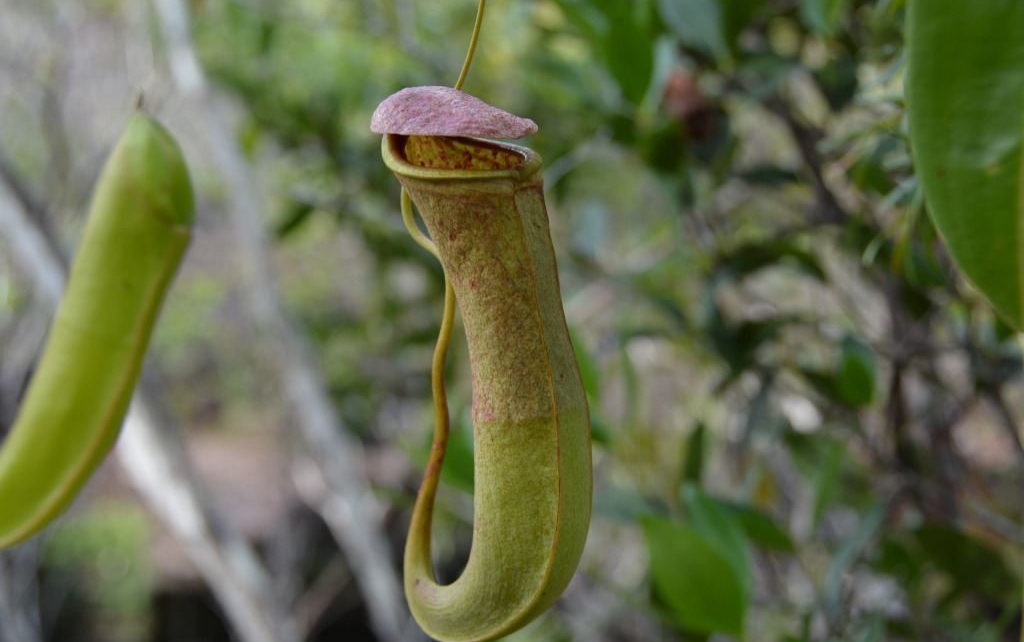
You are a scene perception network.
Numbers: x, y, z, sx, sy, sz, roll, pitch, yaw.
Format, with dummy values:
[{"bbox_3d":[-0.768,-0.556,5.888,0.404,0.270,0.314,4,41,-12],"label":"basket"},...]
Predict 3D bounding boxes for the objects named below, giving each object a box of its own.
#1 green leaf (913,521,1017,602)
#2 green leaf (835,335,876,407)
[{"bbox_3d":[0.266,0.141,1.100,0.074,0.034,0.020,36,2,9],"label":"green leaf"},{"bbox_3d":[0.205,0.029,1.120,0.023,0.046,0.014,-19,-12,9],"label":"green leaf"}]

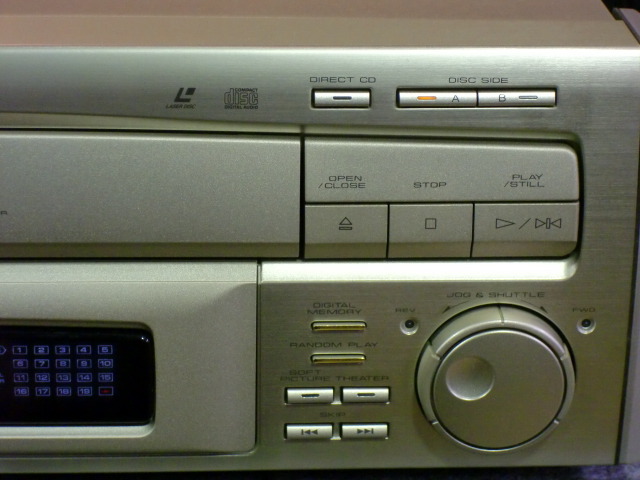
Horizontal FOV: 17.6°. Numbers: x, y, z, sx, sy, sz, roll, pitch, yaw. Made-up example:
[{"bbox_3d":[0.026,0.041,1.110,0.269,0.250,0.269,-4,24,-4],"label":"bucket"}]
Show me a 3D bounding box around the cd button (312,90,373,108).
[{"bbox_3d":[0.006,-0.037,0.540,0.014,0.004,0.003,0,23,-4],"label":"cd button"}]

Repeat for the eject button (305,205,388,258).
[{"bbox_3d":[0.007,-0.003,0.557,0.022,0.016,0.006,0,23,-4],"label":"eject button"}]

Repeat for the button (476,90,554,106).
[{"bbox_3d":[0.052,-0.037,0.543,0.020,0.004,0.003,0,23,-4],"label":"button"}]

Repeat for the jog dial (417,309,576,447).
[{"bbox_3d":[0.049,0.040,0.571,0.044,0.044,0.009,0,23,-4],"label":"jog dial"}]

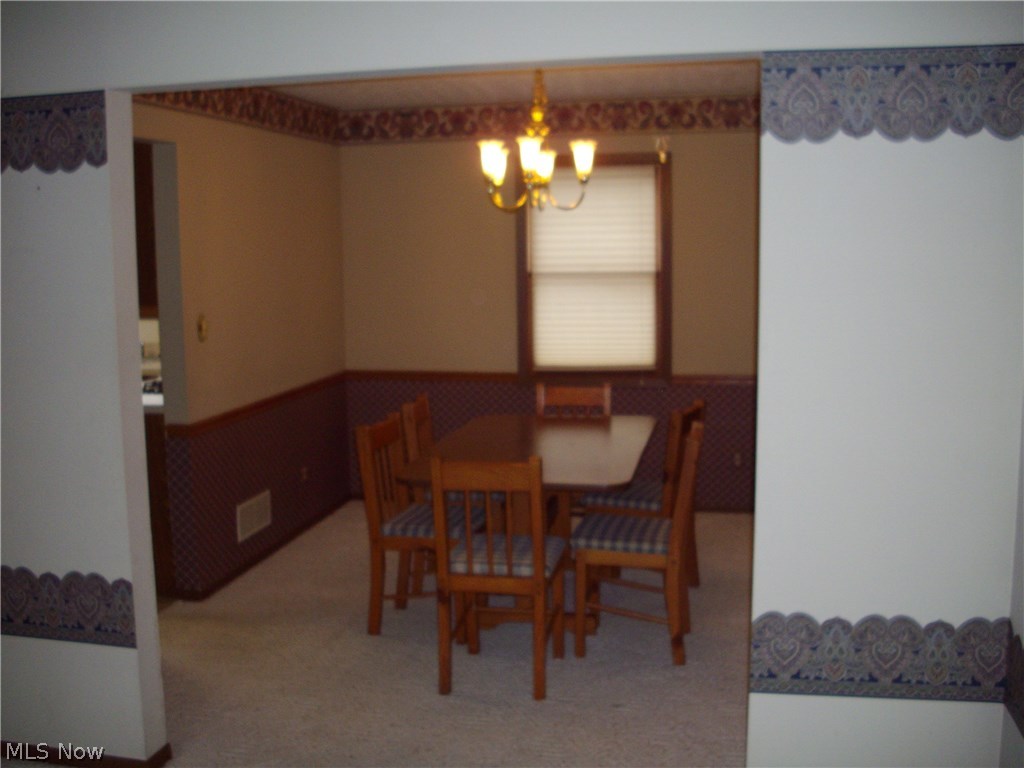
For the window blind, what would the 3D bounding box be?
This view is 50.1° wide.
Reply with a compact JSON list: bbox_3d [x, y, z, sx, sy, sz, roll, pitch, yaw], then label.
[{"bbox_3d":[0.478,-0.682,6.488,0.760,1.200,0.045,1,8,12],"label":"window blind"}]

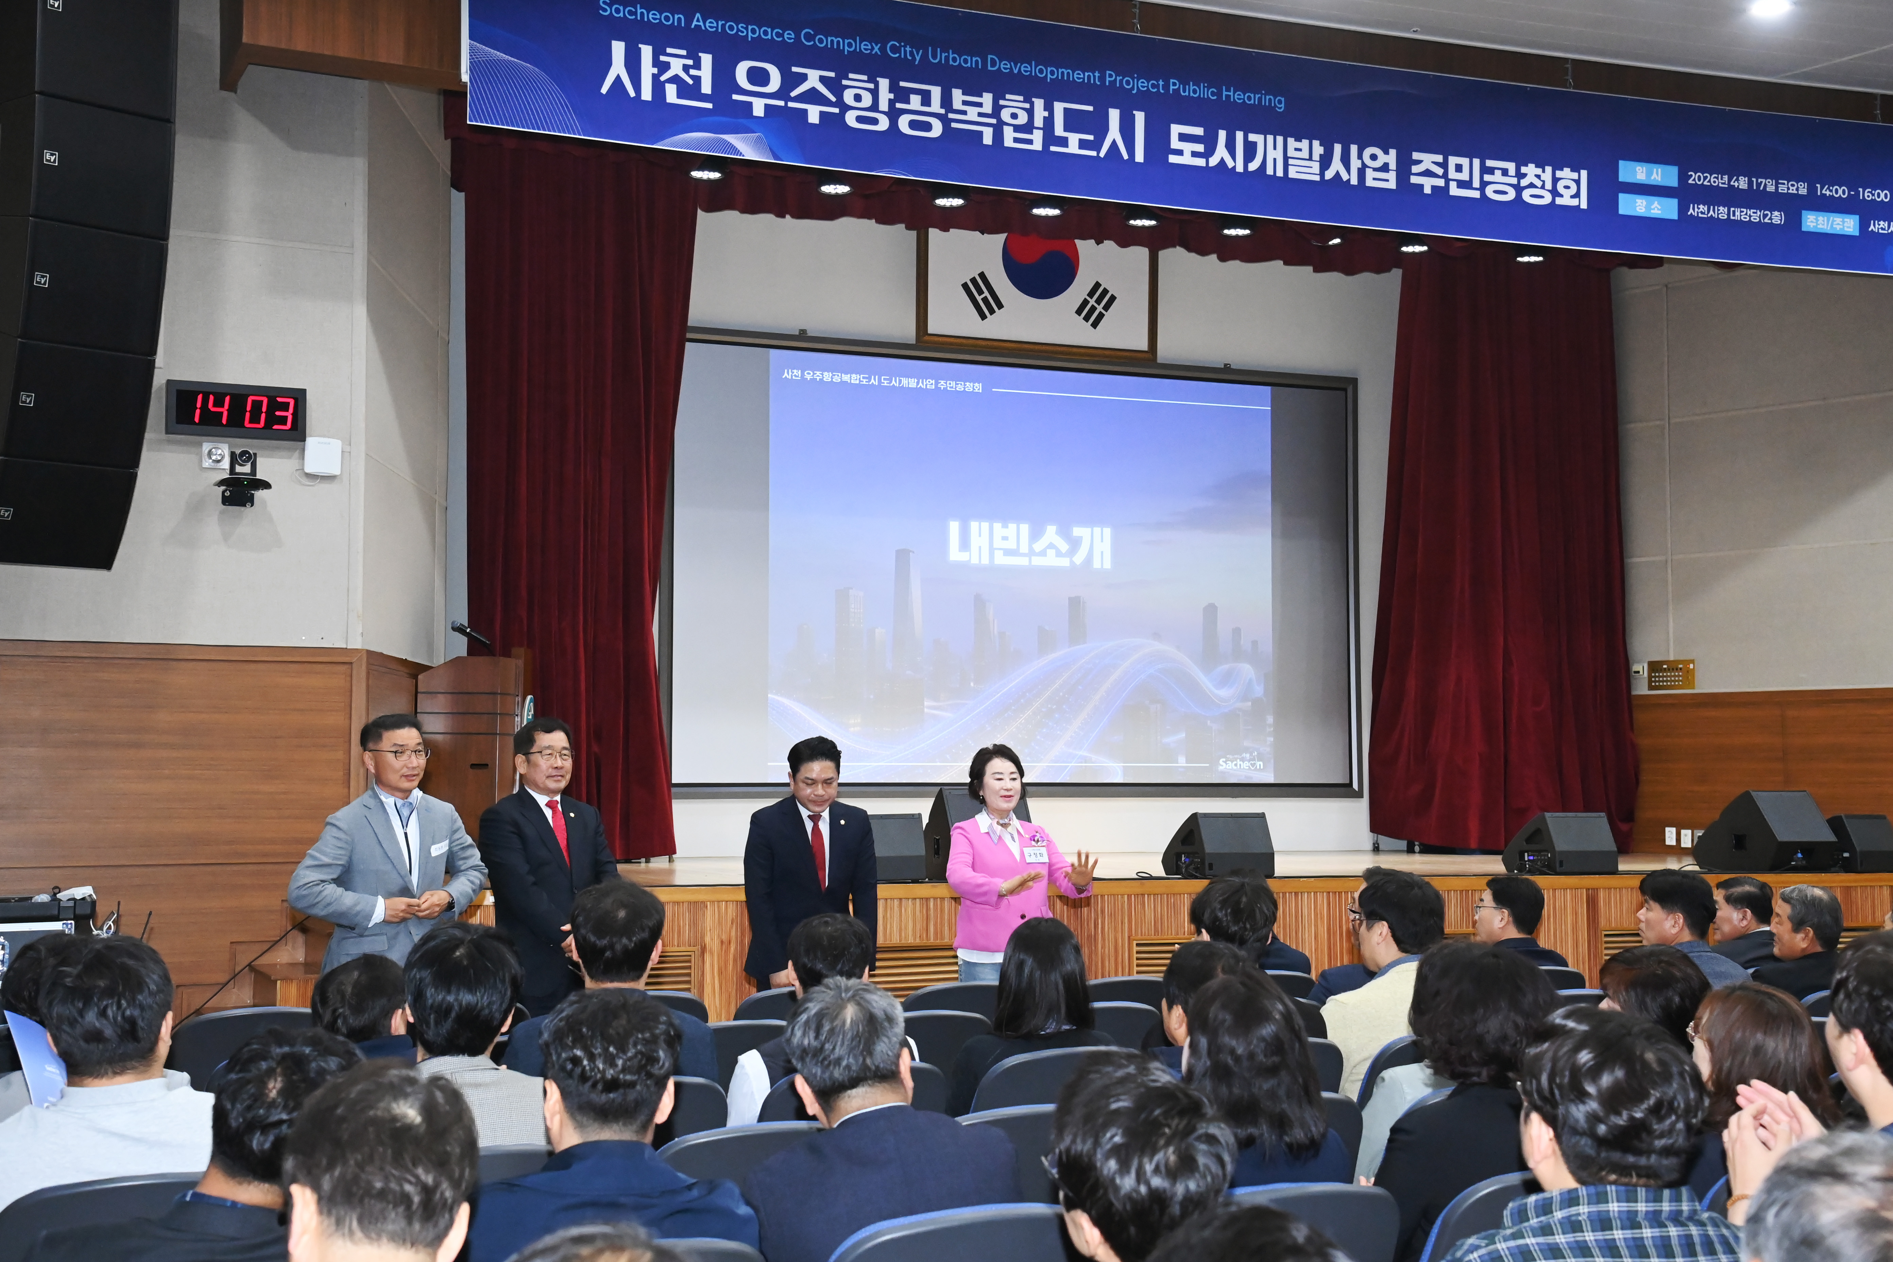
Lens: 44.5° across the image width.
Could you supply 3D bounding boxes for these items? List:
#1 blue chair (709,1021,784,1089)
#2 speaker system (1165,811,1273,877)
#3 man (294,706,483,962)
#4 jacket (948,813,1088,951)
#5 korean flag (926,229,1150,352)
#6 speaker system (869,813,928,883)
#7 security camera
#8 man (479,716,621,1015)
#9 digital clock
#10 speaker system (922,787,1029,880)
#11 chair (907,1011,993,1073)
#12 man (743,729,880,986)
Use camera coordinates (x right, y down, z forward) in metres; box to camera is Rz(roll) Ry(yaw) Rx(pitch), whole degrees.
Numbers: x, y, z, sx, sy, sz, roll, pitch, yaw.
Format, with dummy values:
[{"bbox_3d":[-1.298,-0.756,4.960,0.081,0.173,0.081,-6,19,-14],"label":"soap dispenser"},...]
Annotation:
[{"bbox_3d":[-0.668,1.480,6.226,0.550,0.900,0.600,2,-4,-22],"label":"blue chair"},{"bbox_3d":[1.449,1.140,12.345,0.409,0.333,0.482,2,-4,-23],"label":"speaker system"},{"bbox_3d":[-1.794,1.129,7.389,0.550,1.729,0.370,2,-5,-29],"label":"man"},{"bbox_3d":[0.264,0.930,8.500,0.460,0.530,0.360,2,-5,-26],"label":"jacket"},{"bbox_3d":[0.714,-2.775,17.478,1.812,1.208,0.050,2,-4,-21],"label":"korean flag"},{"bbox_3d":[-0.376,1.094,11.734,0.409,0.333,0.482,1,-4,-19],"label":"speaker system"},{"bbox_3d":[-3.075,-0.666,10.117,0.240,0.260,0.200,2,-4,-22],"label":"security camera"},{"bbox_3d":[-1.370,1.178,7.950,0.500,1.750,0.330,3,-5,-40],"label":"man"},{"bbox_3d":[-3.474,-1.069,11.324,0.654,0.258,0.080,2,-4,-21],"label":"digital clock"},{"bbox_3d":[0.161,0.950,10.882,0.420,0.430,0.520,2,-4,-22],"label":"speaker system"},{"bbox_3d":[-0.175,1.495,6.449,0.550,0.900,0.600,2,-4,-22],"label":"chair"},{"bbox_3d":[-0.474,1.202,8.021,0.460,1.675,0.340,1,-4,-17],"label":"man"}]

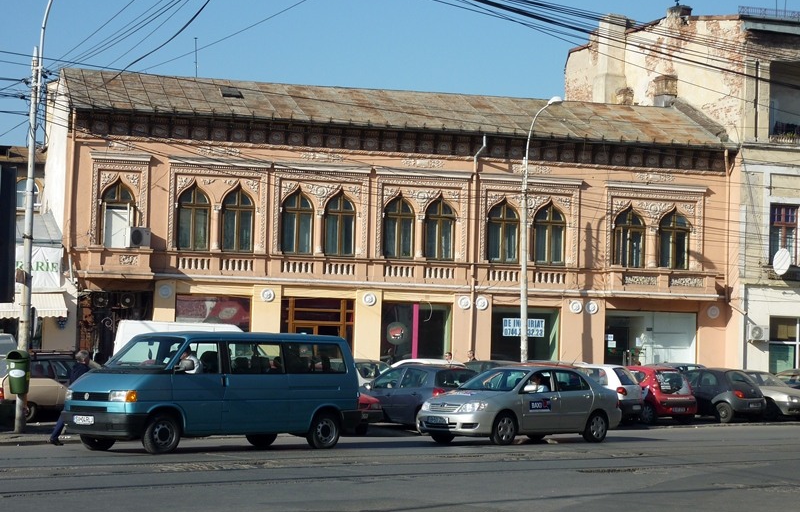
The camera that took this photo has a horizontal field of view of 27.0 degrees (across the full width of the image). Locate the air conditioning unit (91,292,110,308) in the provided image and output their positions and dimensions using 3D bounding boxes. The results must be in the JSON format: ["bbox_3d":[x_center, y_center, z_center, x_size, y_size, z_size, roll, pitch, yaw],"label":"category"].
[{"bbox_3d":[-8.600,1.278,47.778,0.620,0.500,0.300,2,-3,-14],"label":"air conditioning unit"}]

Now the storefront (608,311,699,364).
[{"bbox_3d":[7.768,3.220,51.796,3.040,2.954,0.400,2,-3,-14],"label":"storefront"}]

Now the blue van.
[{"bbox_3d":[-3.004,2.183,27.274,5.060,1.940,1.840,5,-4,-44],"label":"blue van"}]

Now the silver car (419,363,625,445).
[{"bbox_3d":[2.318,2.827,31.888,4.410,1.470,1.710,5,-4,-43],"label":"silver car"}]

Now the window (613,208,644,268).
[{"bbox_3d":[7.078,-0.587,51.373,1.091,1.886,0.300,3,-3,-16],"label":"window"}]

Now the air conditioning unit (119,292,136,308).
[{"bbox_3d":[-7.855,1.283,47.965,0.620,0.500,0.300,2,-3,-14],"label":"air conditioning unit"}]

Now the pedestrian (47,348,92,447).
[{"bbox_3d":[-5.275,2.287,26.800,0.700,1.560,0.500,3,-4,-30],"label":"pedestrian"}]

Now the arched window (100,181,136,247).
[{"bbox_3d":[-8.151,-1.197,48.010,0.929,1.935,0.250,2,-3,-14],"label":"arched window"}]

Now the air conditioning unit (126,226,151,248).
[{"bbox_3d":[-7.215,-0.511,46.000,0.320,0.550,0.800,-1,-4,33],"label":"air conditioning unit"}]

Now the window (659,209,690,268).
[{"bbox_3d":[8.609,-0.517,52.187,1.039,1.792,0.250,2,-3,-14],"label":"window"}]

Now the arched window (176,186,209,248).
[{"bbox_3d":[-6.052,-1.123,48.534,0.892,1.898,0.250,2,-3,-14],"label":"arched window"}]

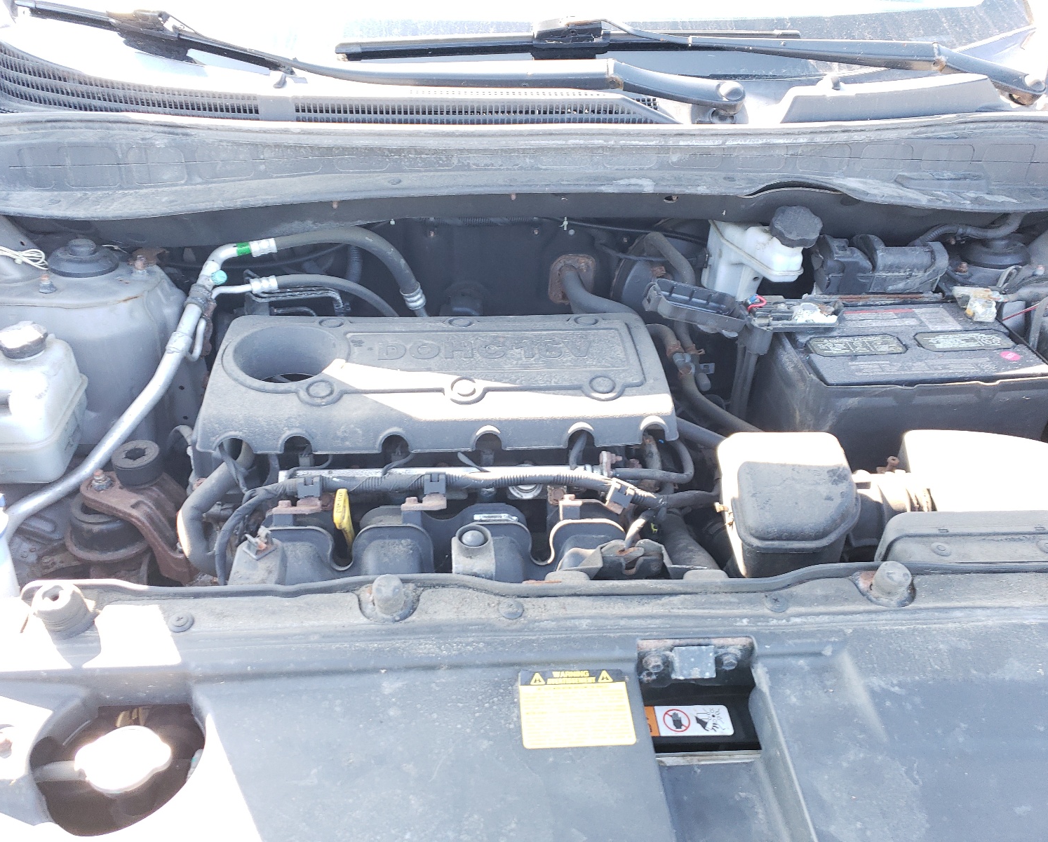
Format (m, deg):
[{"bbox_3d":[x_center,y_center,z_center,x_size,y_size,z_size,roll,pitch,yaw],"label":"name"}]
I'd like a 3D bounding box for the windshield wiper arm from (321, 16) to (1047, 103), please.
[{"bbox_3d":[0.216,-0.477,1.111,0.925,0.090,0.100,-2,35,-5],"label":"windshield wiper arm"}]

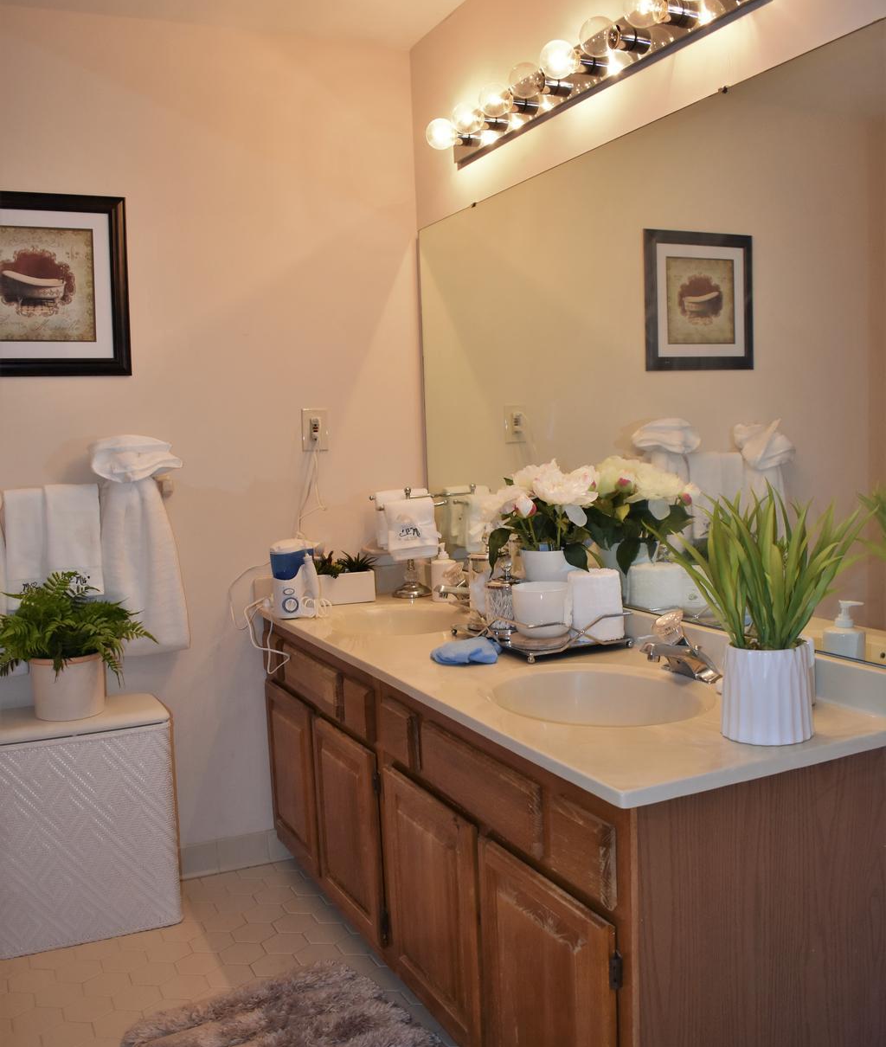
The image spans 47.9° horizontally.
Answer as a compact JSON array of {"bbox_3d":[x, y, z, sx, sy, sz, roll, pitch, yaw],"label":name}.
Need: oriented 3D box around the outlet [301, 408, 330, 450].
[{"bbox_3d":[-0.388,-0.285,3.032,0.075,0.120,0.012,-4,6,-25],"label":"outlet"}]

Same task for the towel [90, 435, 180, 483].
[{"bbox_3d":[-0.843,-0.179,2.740,0.220,0.123,0.120,-4,6,-25],"label":"towel"}]

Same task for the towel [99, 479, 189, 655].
[{"bbox_3d":[-0.812,0.118,2.708,0.215,0.475,0.080,-5,6,-26],"label":"towel"}]

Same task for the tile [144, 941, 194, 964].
[{"bbox_3d":[-0.678,1.063,2.466,0.104,0.008,0.120,-5,6,-27],"label":"tile"}]

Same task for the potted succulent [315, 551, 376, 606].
[{"bbox_3d":[-0.300,0.151,2.893,0.190,0.160,0.100,-4,5,-26],"label":"potted succulent"}]

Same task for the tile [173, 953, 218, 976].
[{"bbox_3d":[-0.583,1.059,2.385,0.107,0.008,0.124,-4,5,-26],"label":"tile"}]

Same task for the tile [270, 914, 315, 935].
[{"bbox_3d":[-0.383,1.041,2.584,0.107,0.008,0.124,-4,5,-26],"label":"tile"}]

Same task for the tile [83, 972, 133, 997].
[{"bbox_3d":[-0.783,1.080,2.326,0.104,0.008,0.120,-5,6,-27],"label":"tile"}]

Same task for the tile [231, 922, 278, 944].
[{"bbox_3d":[-0.480,1.046,2.538,0.107,0.008,0.124,-4,5,-26],"label":"tile"}]

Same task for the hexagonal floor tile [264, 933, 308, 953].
[{"bbox_3d":[-0.390,1.049,2.475,0.107,0.008,0.124,-4,5,-26],"label":"hexagonal floor tile"}]

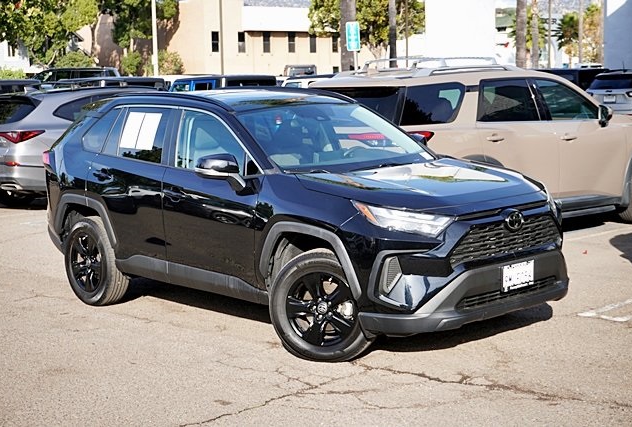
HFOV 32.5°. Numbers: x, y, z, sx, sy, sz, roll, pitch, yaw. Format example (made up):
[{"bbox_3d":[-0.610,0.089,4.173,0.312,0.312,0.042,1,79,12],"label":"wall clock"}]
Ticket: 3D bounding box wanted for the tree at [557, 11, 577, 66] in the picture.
[{"bbox_3d":[16.768,-10.468,72.355,2.000,5.800,2.000,-1,7,0],"label":"tree"}]

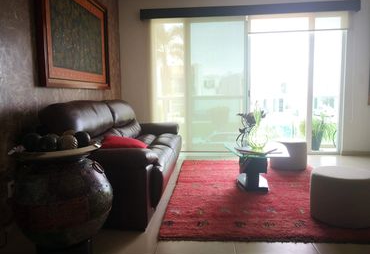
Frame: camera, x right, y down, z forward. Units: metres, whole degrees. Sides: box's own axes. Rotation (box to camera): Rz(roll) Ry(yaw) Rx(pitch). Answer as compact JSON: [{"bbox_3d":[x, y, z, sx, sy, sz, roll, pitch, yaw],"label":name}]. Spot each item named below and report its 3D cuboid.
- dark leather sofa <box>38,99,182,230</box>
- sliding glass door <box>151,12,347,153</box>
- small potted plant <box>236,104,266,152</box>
[{"bbox_3d":[-0.654,0.206,3.256,1.019,0.998,2.058,0,6,5],"label":"dark leather sofa"},{"bbox_3d":[1.043,-0.678,4.917,3.181,2.331,0.105,0,6,5],"label":"sliding glass door"},{"bbox_3d":[0.730,0.005,3.137,0.305,0.540,0.262,0,6,5],"label":"small potted plant"}]

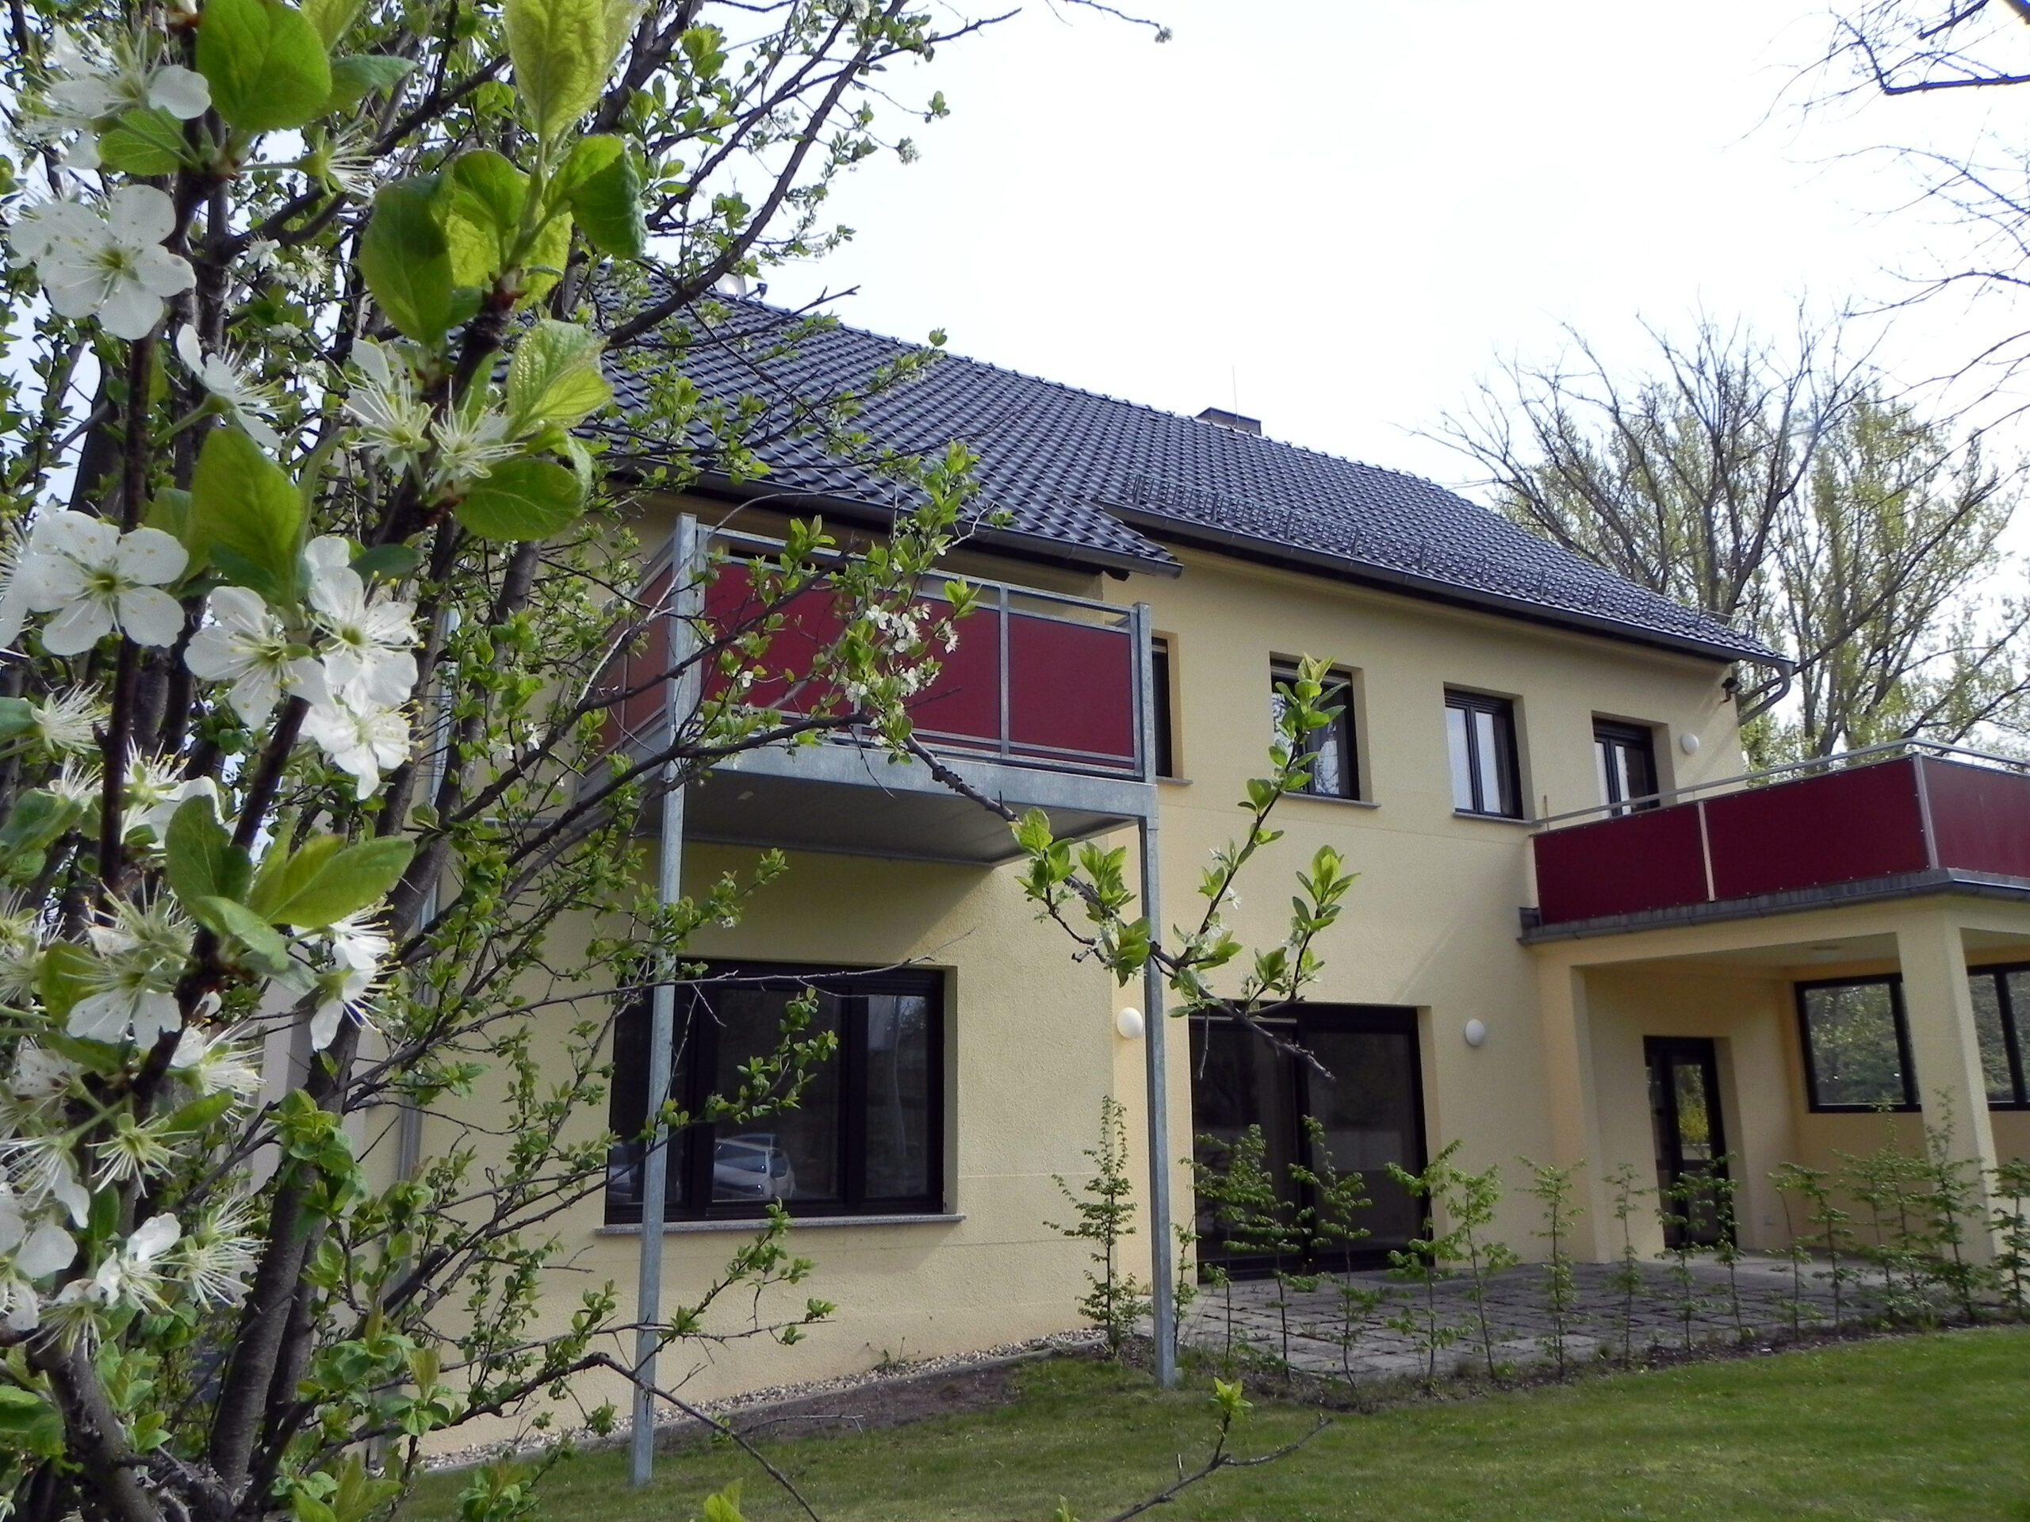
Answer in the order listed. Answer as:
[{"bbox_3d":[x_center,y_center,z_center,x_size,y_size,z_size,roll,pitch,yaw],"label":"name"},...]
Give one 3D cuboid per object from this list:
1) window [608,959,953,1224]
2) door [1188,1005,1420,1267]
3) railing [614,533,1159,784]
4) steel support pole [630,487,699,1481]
[{"bbox_3d":[-1.514,2.141,9.958,2.295,1.613,0.120,7,-15,-28],"label":"window"},{"bbox_3d":[2.536,3.253,13.174,2.600,2.265,0.120,7,-15,-28],"label":"door"},{"bbox_3d":[-0.904,-0.378,9.411,2.973,1.073,1.892,7,-15,-28],"label":"railing"},{"bbox_3d":[-1.722,1.004,7.537,0.080,4.738,0.080,7,-15,-28],"label":"steel support pole"}]

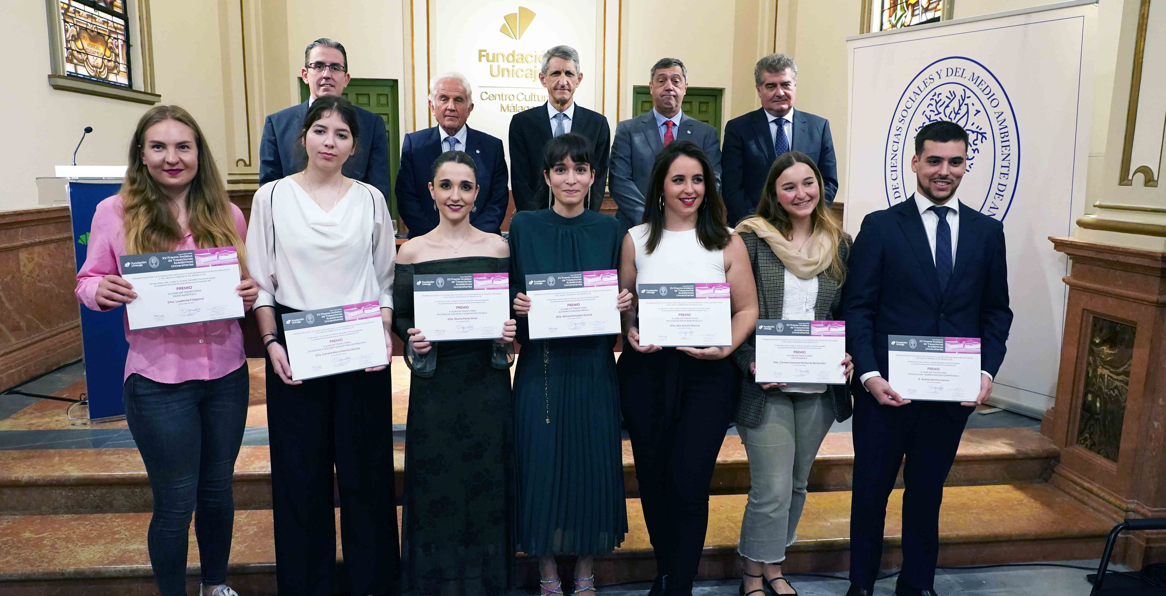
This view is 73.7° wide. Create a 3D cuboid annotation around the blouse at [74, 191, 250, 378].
[{"bbox_3d":[-1.315,-0.041,2.431,0.450,0.580,0.320,-5,10,-32],"label":"blouse"}]

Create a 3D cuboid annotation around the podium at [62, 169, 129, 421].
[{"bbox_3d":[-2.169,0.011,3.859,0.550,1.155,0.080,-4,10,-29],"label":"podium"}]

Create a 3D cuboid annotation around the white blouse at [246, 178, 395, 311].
[{"bbox_3d":[-0.832,-0.170,2.486,0.470,0.430,0.310,-1,9,-14],"label":"white blouse"}]

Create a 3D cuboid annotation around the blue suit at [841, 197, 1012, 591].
[{"bbox_3d":[1.188,0.363,2.749,0.550,1.430,0.350,1,9,3],"label":"blue suit"}]

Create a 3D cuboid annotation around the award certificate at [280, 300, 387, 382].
[{"bbox_3d":[-0.772,0.133,2.436,0.297,0.212,0.010,-9,-1,-20],"label":"award certificate"}]

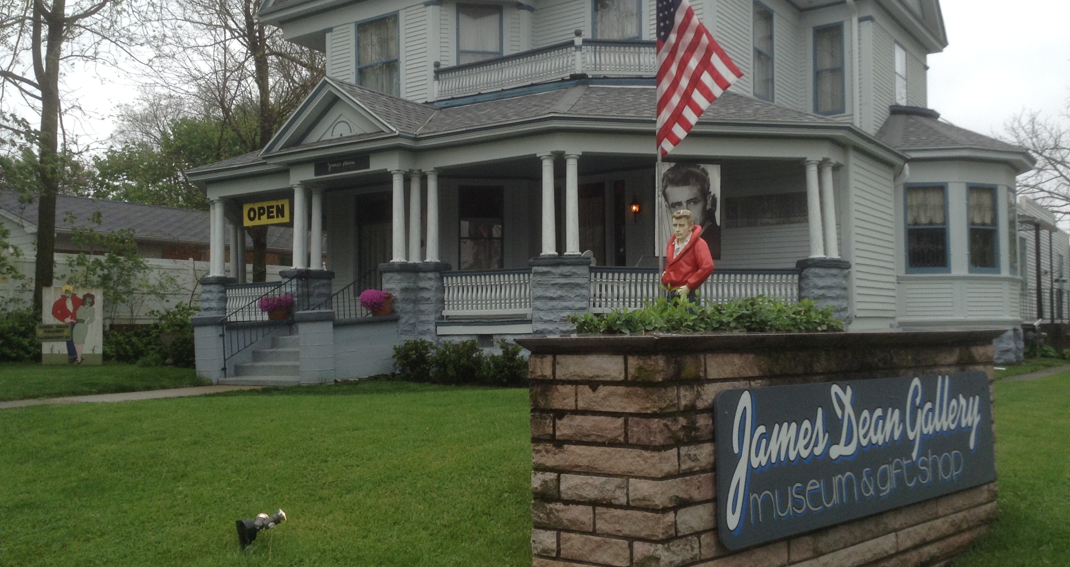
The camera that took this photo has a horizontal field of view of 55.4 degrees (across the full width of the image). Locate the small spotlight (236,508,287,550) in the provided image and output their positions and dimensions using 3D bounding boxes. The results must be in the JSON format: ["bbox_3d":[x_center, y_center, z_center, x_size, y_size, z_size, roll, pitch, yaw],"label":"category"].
[{"bbox_3d":[-1.438,1.297,5.350,0.240,0.220,0.170,1,-3,-30],"label":"small spotlight"}]

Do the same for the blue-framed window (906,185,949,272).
[{"bbox_3d":[7.584,-1.067,19.700,0.830,1.700,0.130,-1,-3,1],"label":"blue-framed window"}]

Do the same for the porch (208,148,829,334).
[{"bbox_3d":[-0.741,-0.437,17.615,10.927,2.744,4.214,-2,-3,34],"label":"porch"}]

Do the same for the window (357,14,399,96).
[{"bbox_3d":[-3.121,-4.360,20.203,1.190,1.840,0.140,-2,-3,36],"label":"window"}]

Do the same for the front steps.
[{"bbox_3d":[-4.000,1.226,16.773,2.000,0.820,1.350,-2,-3,36],"label":"front steps"}]

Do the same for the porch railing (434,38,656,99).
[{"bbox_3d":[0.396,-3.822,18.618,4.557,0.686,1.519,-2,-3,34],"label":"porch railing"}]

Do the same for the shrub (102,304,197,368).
[{"bbox_3d":[-7.656,1.058,20.300,1.700,1.250,1.200,-2,-3,34],"label":"shrub"}]

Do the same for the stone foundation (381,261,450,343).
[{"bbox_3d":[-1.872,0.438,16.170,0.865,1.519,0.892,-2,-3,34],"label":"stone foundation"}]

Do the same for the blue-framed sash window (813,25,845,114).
[{"bbox_3d":[5.982,-4.362,20.718,0.666,1.842,0.130,-2,-3,34],"label":"blue-framed sash window"}]

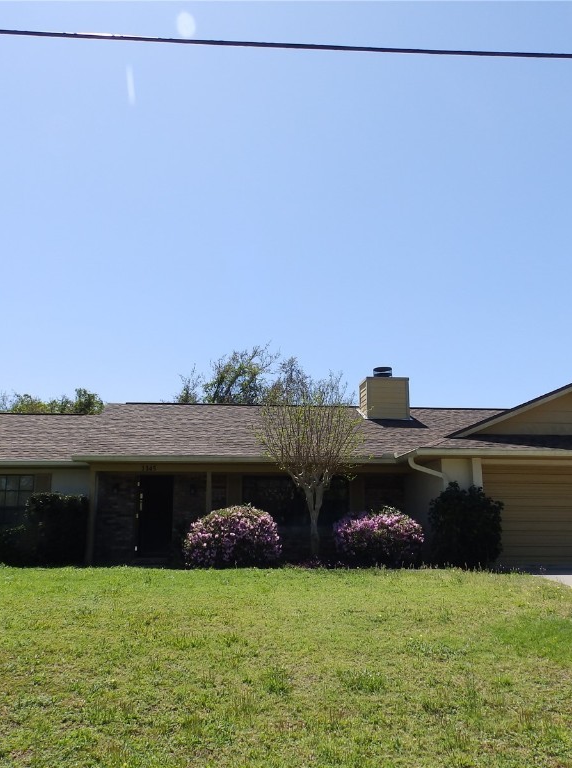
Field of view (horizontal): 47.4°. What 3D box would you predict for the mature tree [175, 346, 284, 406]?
[{"bbox_3d":[-2.775,2.724,30.960,5.300,9.300,5.000,1,-12,-5],"label":"mature tree"}]

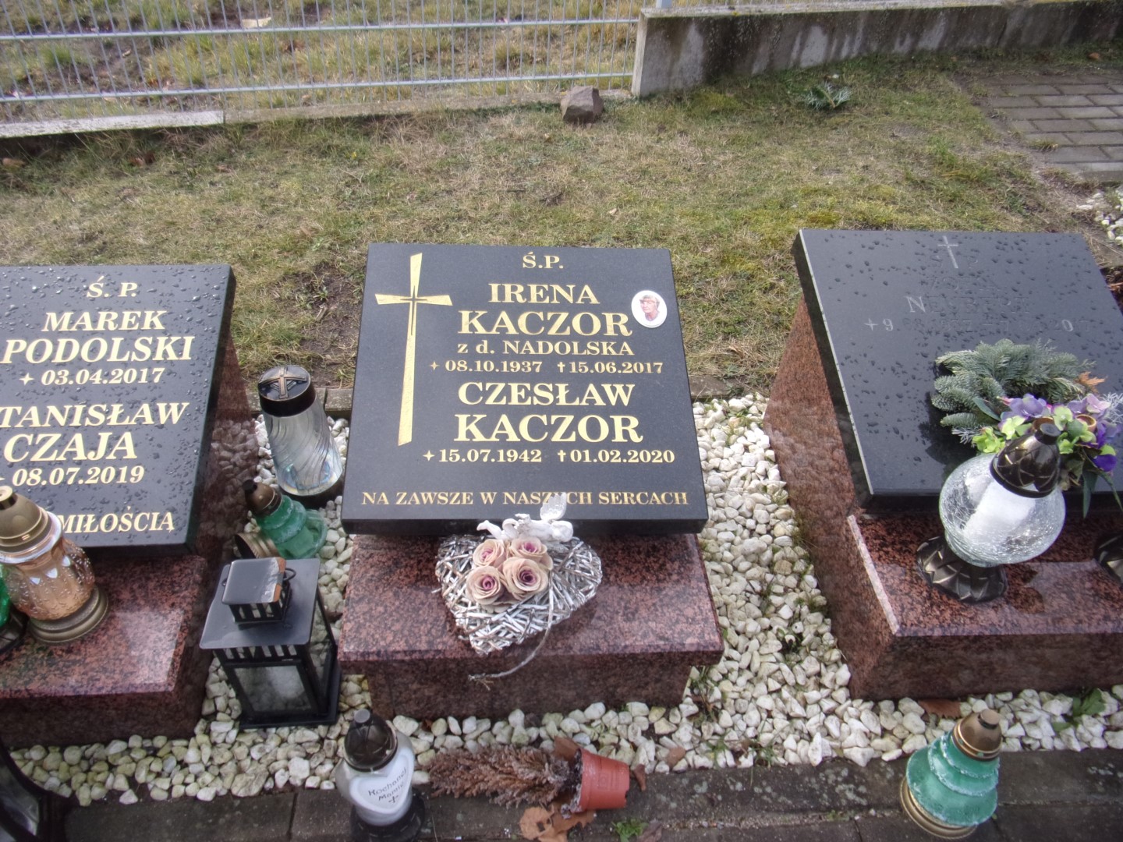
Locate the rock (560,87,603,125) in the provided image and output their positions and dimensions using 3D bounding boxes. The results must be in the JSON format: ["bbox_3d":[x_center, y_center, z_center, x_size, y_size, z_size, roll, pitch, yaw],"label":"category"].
[{"bbox_3d":[0.086,-1.196,2.910,0.160,0.115,0.140,4,45,0],"label":"rock"}]

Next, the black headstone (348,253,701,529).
[{"bbox_3d":[-0.070,-0.079,1.451,0.600,0.060,0.590,0,62,-3],"label":"black headstone"}]

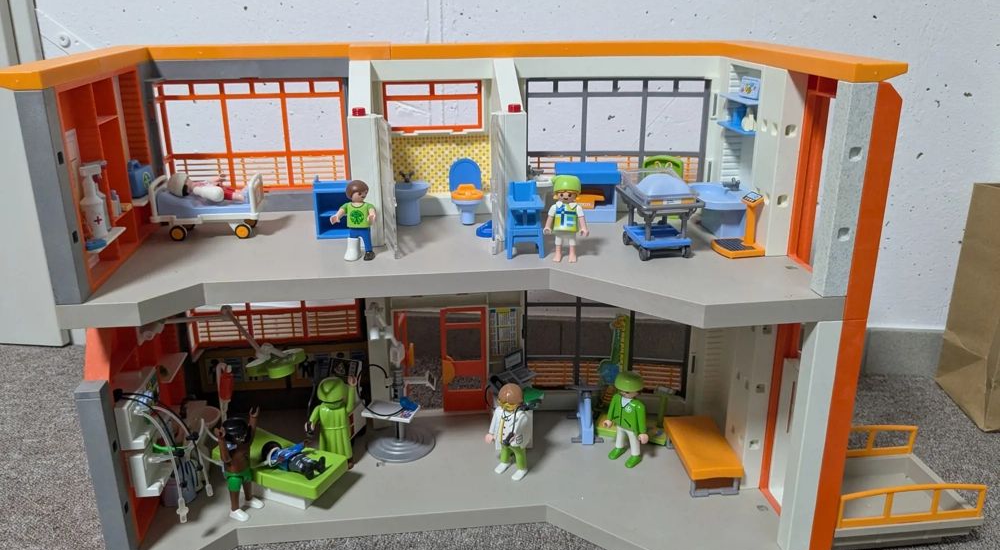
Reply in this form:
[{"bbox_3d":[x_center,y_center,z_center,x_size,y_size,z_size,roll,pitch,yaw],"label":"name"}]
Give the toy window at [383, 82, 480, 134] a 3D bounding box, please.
[{"bbox_3d":[-0.054,-0.138,0.632,0.079,0.042,0.005,-2,19,-6],"label":"toy window"}]

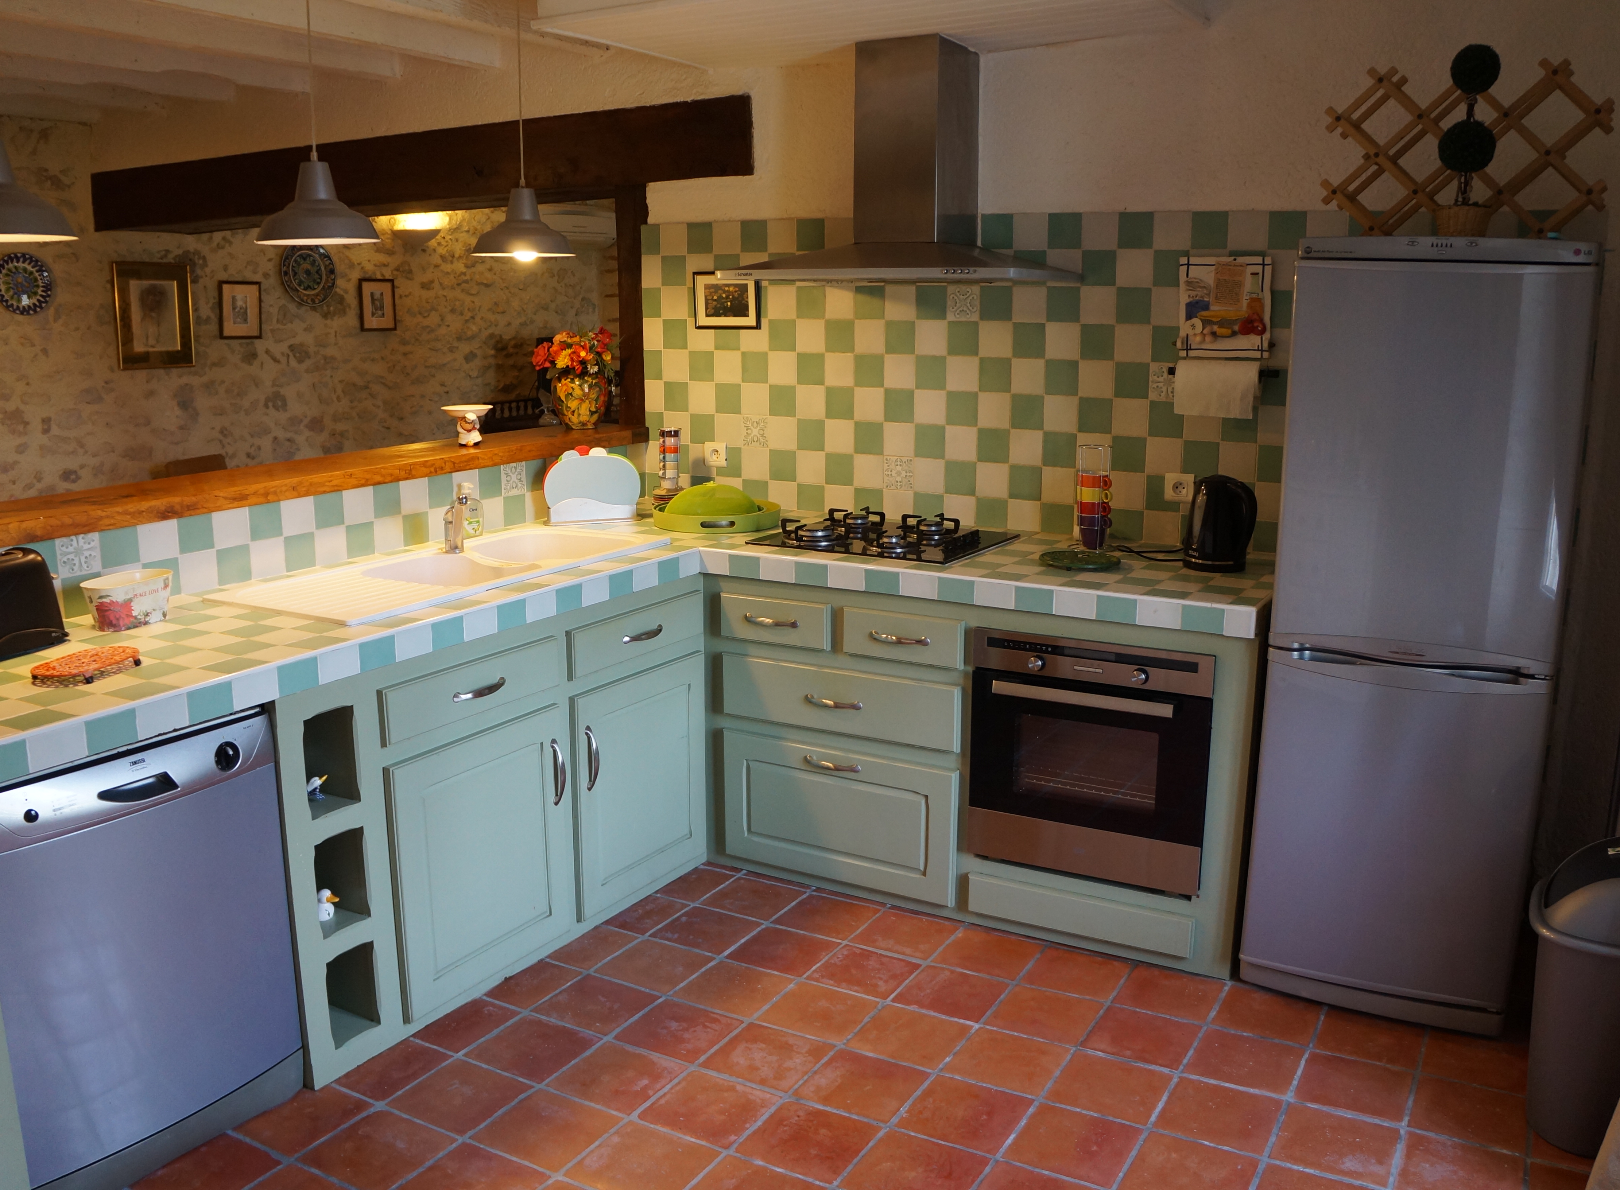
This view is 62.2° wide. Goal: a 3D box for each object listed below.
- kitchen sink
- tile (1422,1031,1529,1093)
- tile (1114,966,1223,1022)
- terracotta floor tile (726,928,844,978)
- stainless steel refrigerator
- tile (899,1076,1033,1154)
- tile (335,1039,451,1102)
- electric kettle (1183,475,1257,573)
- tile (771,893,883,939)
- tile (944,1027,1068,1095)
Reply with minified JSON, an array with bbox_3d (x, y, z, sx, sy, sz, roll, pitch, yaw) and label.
[{"bbox_3d":[-0.869,0.012,3.421,0.475,0.185,1.180,7,13,29],"label":"kitchen sink"},{"bbox_3d":[1.373,0.969,2.778,0.220,0.015,0.220,7,14,29],"label":"tile"},{"bbox_3d":[0.828,0.933,3.117,0.216,0.015,0.216,7,13,28],"label":"tile"},{"bbox_3d":[-0.060,0.874,3.266,0.208,0.015,0.208,7,14,28],"label":"terracotta floor tile"},{"bbox_3d":[1.405,0.063,3.075,0.588,1.685,0.635,6,13,29],"label":"stainless steel refrigerator"},{"bbox_3d":[0.302,1.013,2.608,0.220,0.015,0.220,7,14,29],"label":"tile"},{"bbox_3d":[-0.863,0.964,2.732,0.185,0.015,0.208,7,14,28],"label":"tile"},{"bbox_3d":[1.065,-0.187,3.466,0.215,0.240,0.163,12,16,44],"label":"electric kettle"},{"bbox_3d":[0.050,0.861,3.575,0.209,0.015,0.209,7,13,29],"label":"tile"},{"bbox_3d":[0.415,0.991,2.833,0.216,0.015,0.216,7,13,28],"label":"tile"}]

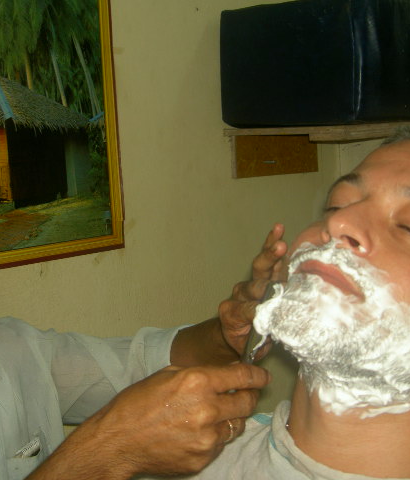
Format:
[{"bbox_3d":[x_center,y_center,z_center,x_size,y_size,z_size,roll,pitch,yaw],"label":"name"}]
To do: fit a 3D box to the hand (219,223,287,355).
[{"bbox_3d":[0.051,0.049,0.730,0.065,0.140,0.085,21,-5,-12],"label":"hand"}]

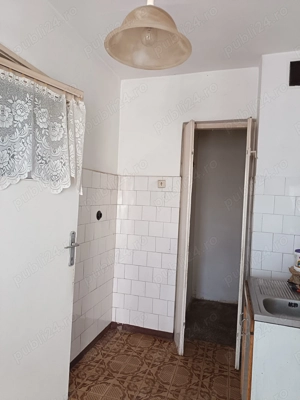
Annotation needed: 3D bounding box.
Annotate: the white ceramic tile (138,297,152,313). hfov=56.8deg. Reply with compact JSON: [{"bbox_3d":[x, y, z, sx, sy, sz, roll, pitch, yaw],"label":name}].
[{"bbox_3d":[-0.046,1.041,2.769,0.150,0.150,0.010,2,1,17],"label":"white ceramic tile"}]

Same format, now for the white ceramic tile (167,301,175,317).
[{"bbox_3d":[0.210,1.064,2.708,0.061,0.150,0.010,2,0,16],"label":"white ceramic tile"}]

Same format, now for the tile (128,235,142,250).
[{"bbox_3d":[-0.156,0.429,2.789,0.150,0.150,0.010,2,0,17],"label":"tile"}]

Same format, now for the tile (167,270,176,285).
[{"bbox_3d":[0.218,0.760,2.711,0.077,0.150,0.010,2,0,16],"label":"tile"}]

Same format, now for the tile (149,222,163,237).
[{"bbox_3d":[0.059,0.288,2.717,0.150,0.150,0.010,3,1,17],"label":"tile"}]

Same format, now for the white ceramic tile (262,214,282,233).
[{"bbox_3d":[0.972,0.186,2.206,0.150,0.150,0.010,2,0,17],"label":"white ceramic tile"}]

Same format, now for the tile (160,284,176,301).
[{"bbox_3d":[0.175,0.911,2.721,0.150,0.150,0.010,2,0,16],"label":"tile"}]

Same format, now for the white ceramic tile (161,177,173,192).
[{"bbox_3d":[0.173,-0.155,2.682,0.101,0.150,0.010,2,0,17],"label":"white ceramic tile"}]

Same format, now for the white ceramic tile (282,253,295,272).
[{"bbox_3d":[1.110,0.492,2.161,0.150,0.150,0.010,2,0,17],"label":"white ceramic tile"}]

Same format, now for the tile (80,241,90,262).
[{"bbox_3d":[-0.537,0.419,2.285,0.010,0.150,0.150,3,1,17],"label":"tile"}]

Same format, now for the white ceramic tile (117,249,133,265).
[{"bbox_3d":[-0.242,0.574,2.811,0.150,0.150,0.010,3,1,17],"label":"white ceramic tile"}]

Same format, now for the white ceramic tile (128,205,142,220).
[{"bbox_3d":[-0.144,0.132,2.777,0.150,0.150,0.010,2,0,17],"label":"white ceramic tile"}]

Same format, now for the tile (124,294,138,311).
[{"bbox_3d":[-0.188,1.027,2.794,0.150,0.150,0.010,3,1,17],"label":"tile"}]

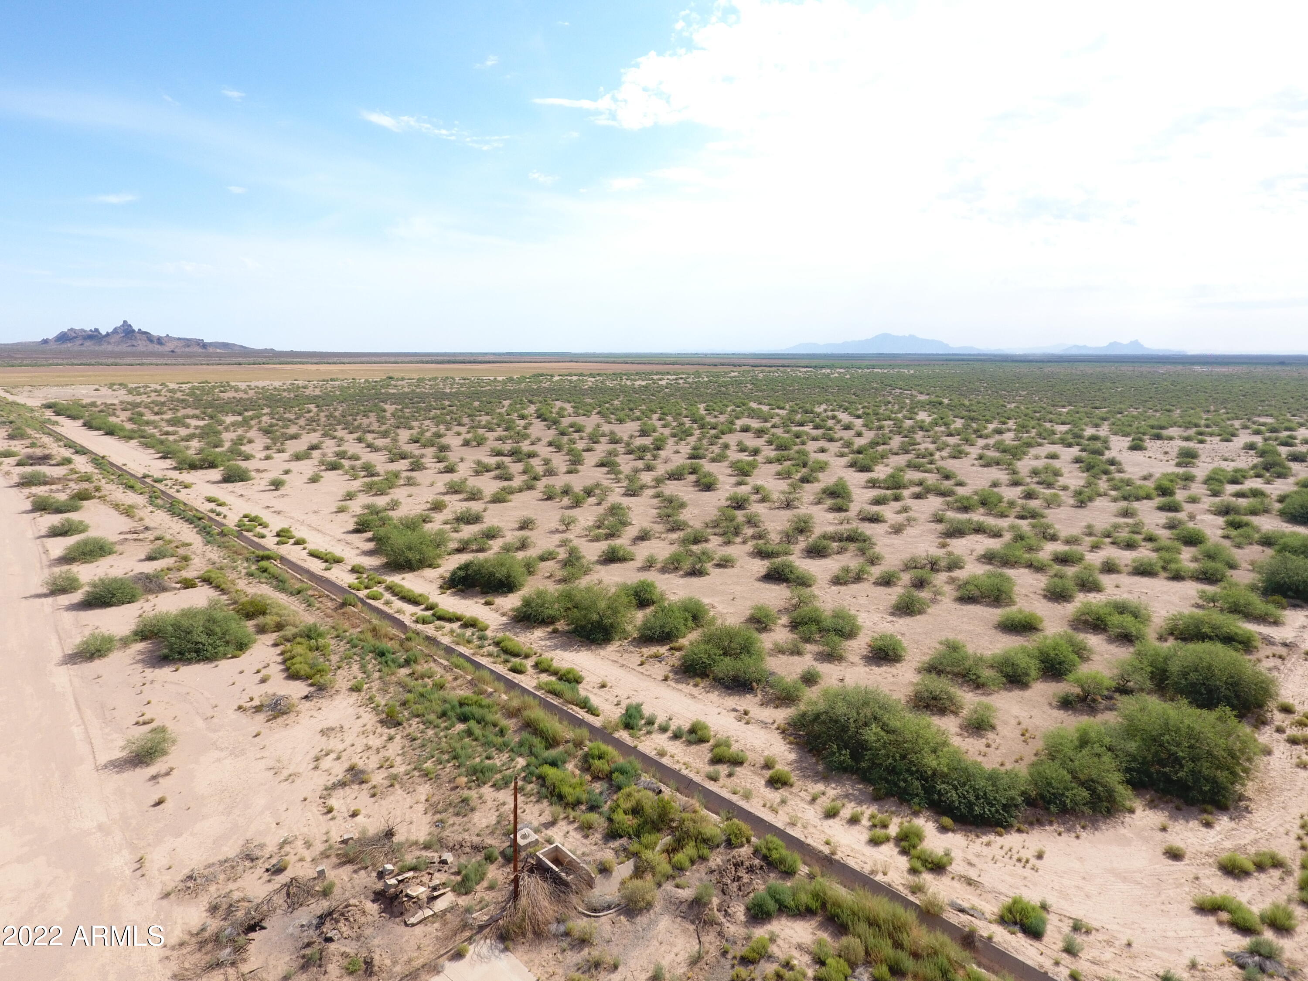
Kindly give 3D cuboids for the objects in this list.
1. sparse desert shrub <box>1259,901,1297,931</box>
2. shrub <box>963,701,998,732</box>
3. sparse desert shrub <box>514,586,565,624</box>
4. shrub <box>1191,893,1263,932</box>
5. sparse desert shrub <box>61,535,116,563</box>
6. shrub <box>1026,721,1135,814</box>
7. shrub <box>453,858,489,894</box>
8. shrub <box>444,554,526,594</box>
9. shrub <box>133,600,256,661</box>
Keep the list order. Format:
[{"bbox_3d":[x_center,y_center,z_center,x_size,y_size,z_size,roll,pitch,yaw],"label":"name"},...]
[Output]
[{"bbox_3d":[17.784,12.079,21.505,0.810,0.615,0.729,10,14,42],"label":"sparse desert shrub"},{"bbox_3d":[16.371,11.230,37.884,1.601,1.361,1.409,5,11,25],"label":"shrub"},{"bbox_3d":[-6.983,6.869,46.134,3.149,2.009,2.677,-2,10,-9],"label":"sparse desert shrub"},{"bbox_3d":[18.890,13.902,24.945,1.841,0.776,0.829,9,13,39],"label":"shrub"},{"bbox_3d":[-50.752,5.135,67.827,3.981,2.204,3.504,-8,13,-37],"label":"sparse desert shrub"},{"bbox_3d":[15.483,9.862,27.455,3.336,2.848,3.002,6,12,31],"label":"shrub"},{"bbox_3d":[-5.614,11.794,23.171,0.756,0.510,1.511,5,11,24],"label":"shrub"},{"bbox_3d":[-11.539,5.572,52.150,5.585,2.402,3.351,-2,11,-13],"label":"shrub"},{"bbox_3d":[-24.917,7.414,41.155,5.738,2.658,3.730,-6,12,-32],"label":"shrub"}]

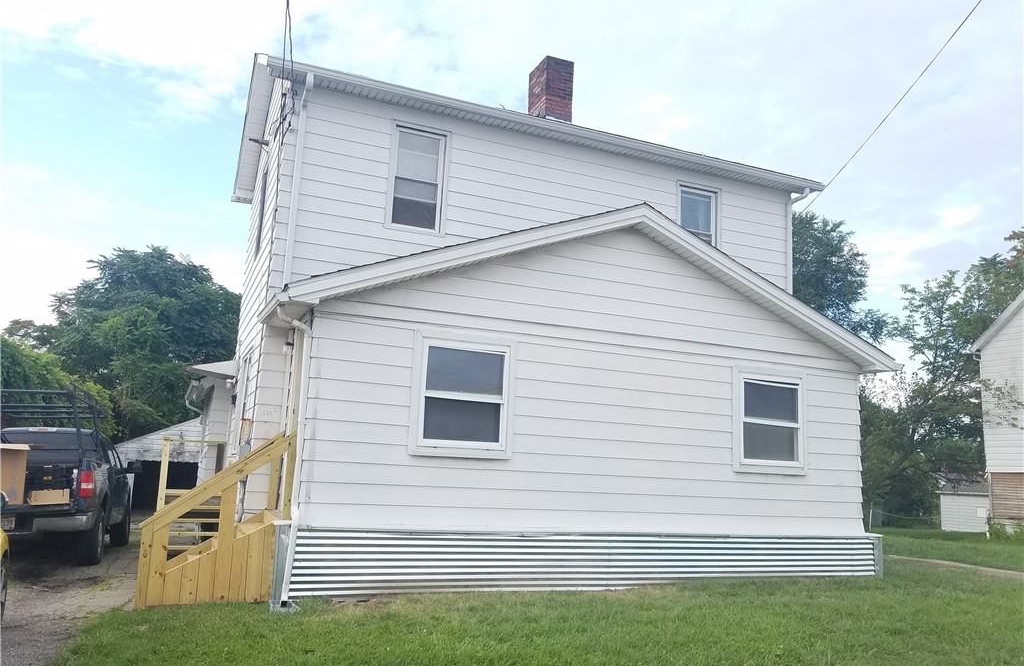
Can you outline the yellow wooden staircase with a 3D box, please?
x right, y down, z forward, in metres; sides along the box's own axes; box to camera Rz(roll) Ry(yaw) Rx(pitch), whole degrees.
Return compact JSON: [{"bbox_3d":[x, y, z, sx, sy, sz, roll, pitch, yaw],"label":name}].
[{"bbox_3d":[-2.959,1.780,7.715,1.320,1.670,1.180,7,-10,-22],"label":"yellow wooden staircase"}]

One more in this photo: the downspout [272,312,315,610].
[{"bbox_3d":[-2.192,1.152,7.365,0.360,2.800,0.250,7,-10,-22],"label":"downspout"}]

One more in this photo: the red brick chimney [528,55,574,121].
[{"bbox_3d":[0.691,-4.238,13.926,0.535,1.170,0.740,7,-10,-22],"label":"red brick chimney"}]

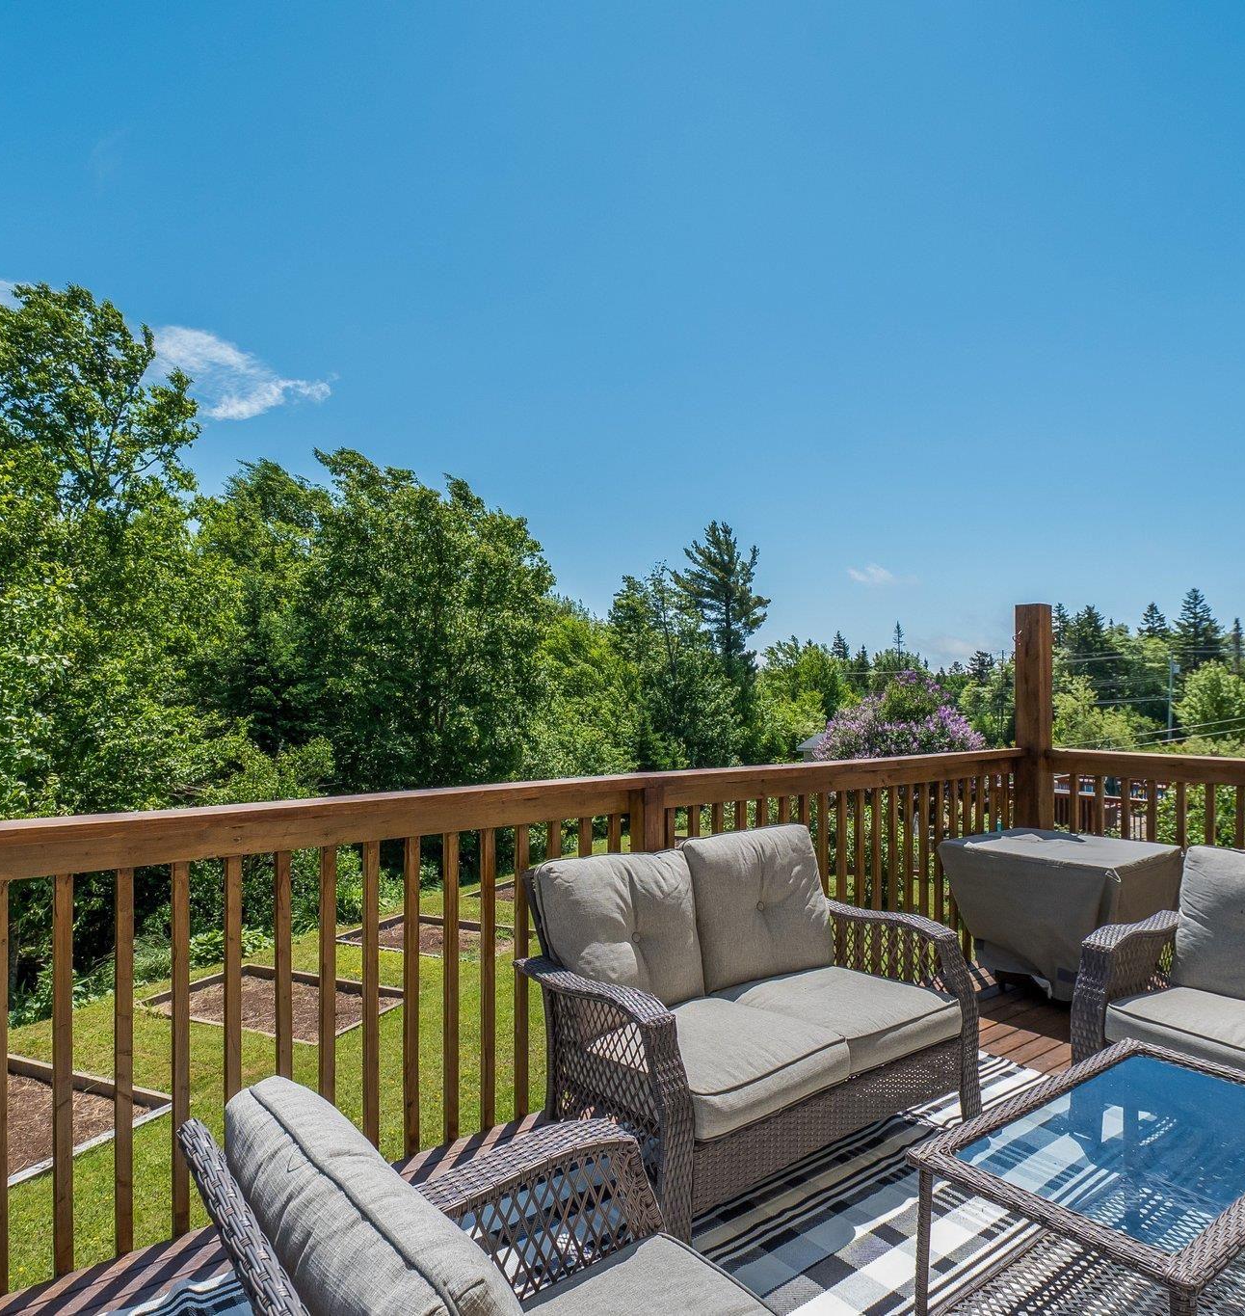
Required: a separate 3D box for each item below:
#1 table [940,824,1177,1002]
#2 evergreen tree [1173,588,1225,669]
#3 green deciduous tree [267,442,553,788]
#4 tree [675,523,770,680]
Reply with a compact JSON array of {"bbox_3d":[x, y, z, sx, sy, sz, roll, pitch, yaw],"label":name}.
[{"bbox_3d":[2.000,1.181,3.702,0.700,0.710,0.740,2,-3,-43],"label":"table"},{"bbox_3d":[50.435,-0.173,72.047,4.000,11.810,4.000,-1,-2,35],"label":"evergreen tree"},{"bbox_3d":[-3.688,-0.020,14.209,5.000,7.100,5.000,1,-2,-15],"label":"green deciduous tree"},{"bbox_3d":[3.750,-0.539,31.036,3.600,9.270,3.600,0,-2,7],"label":"tree"}]

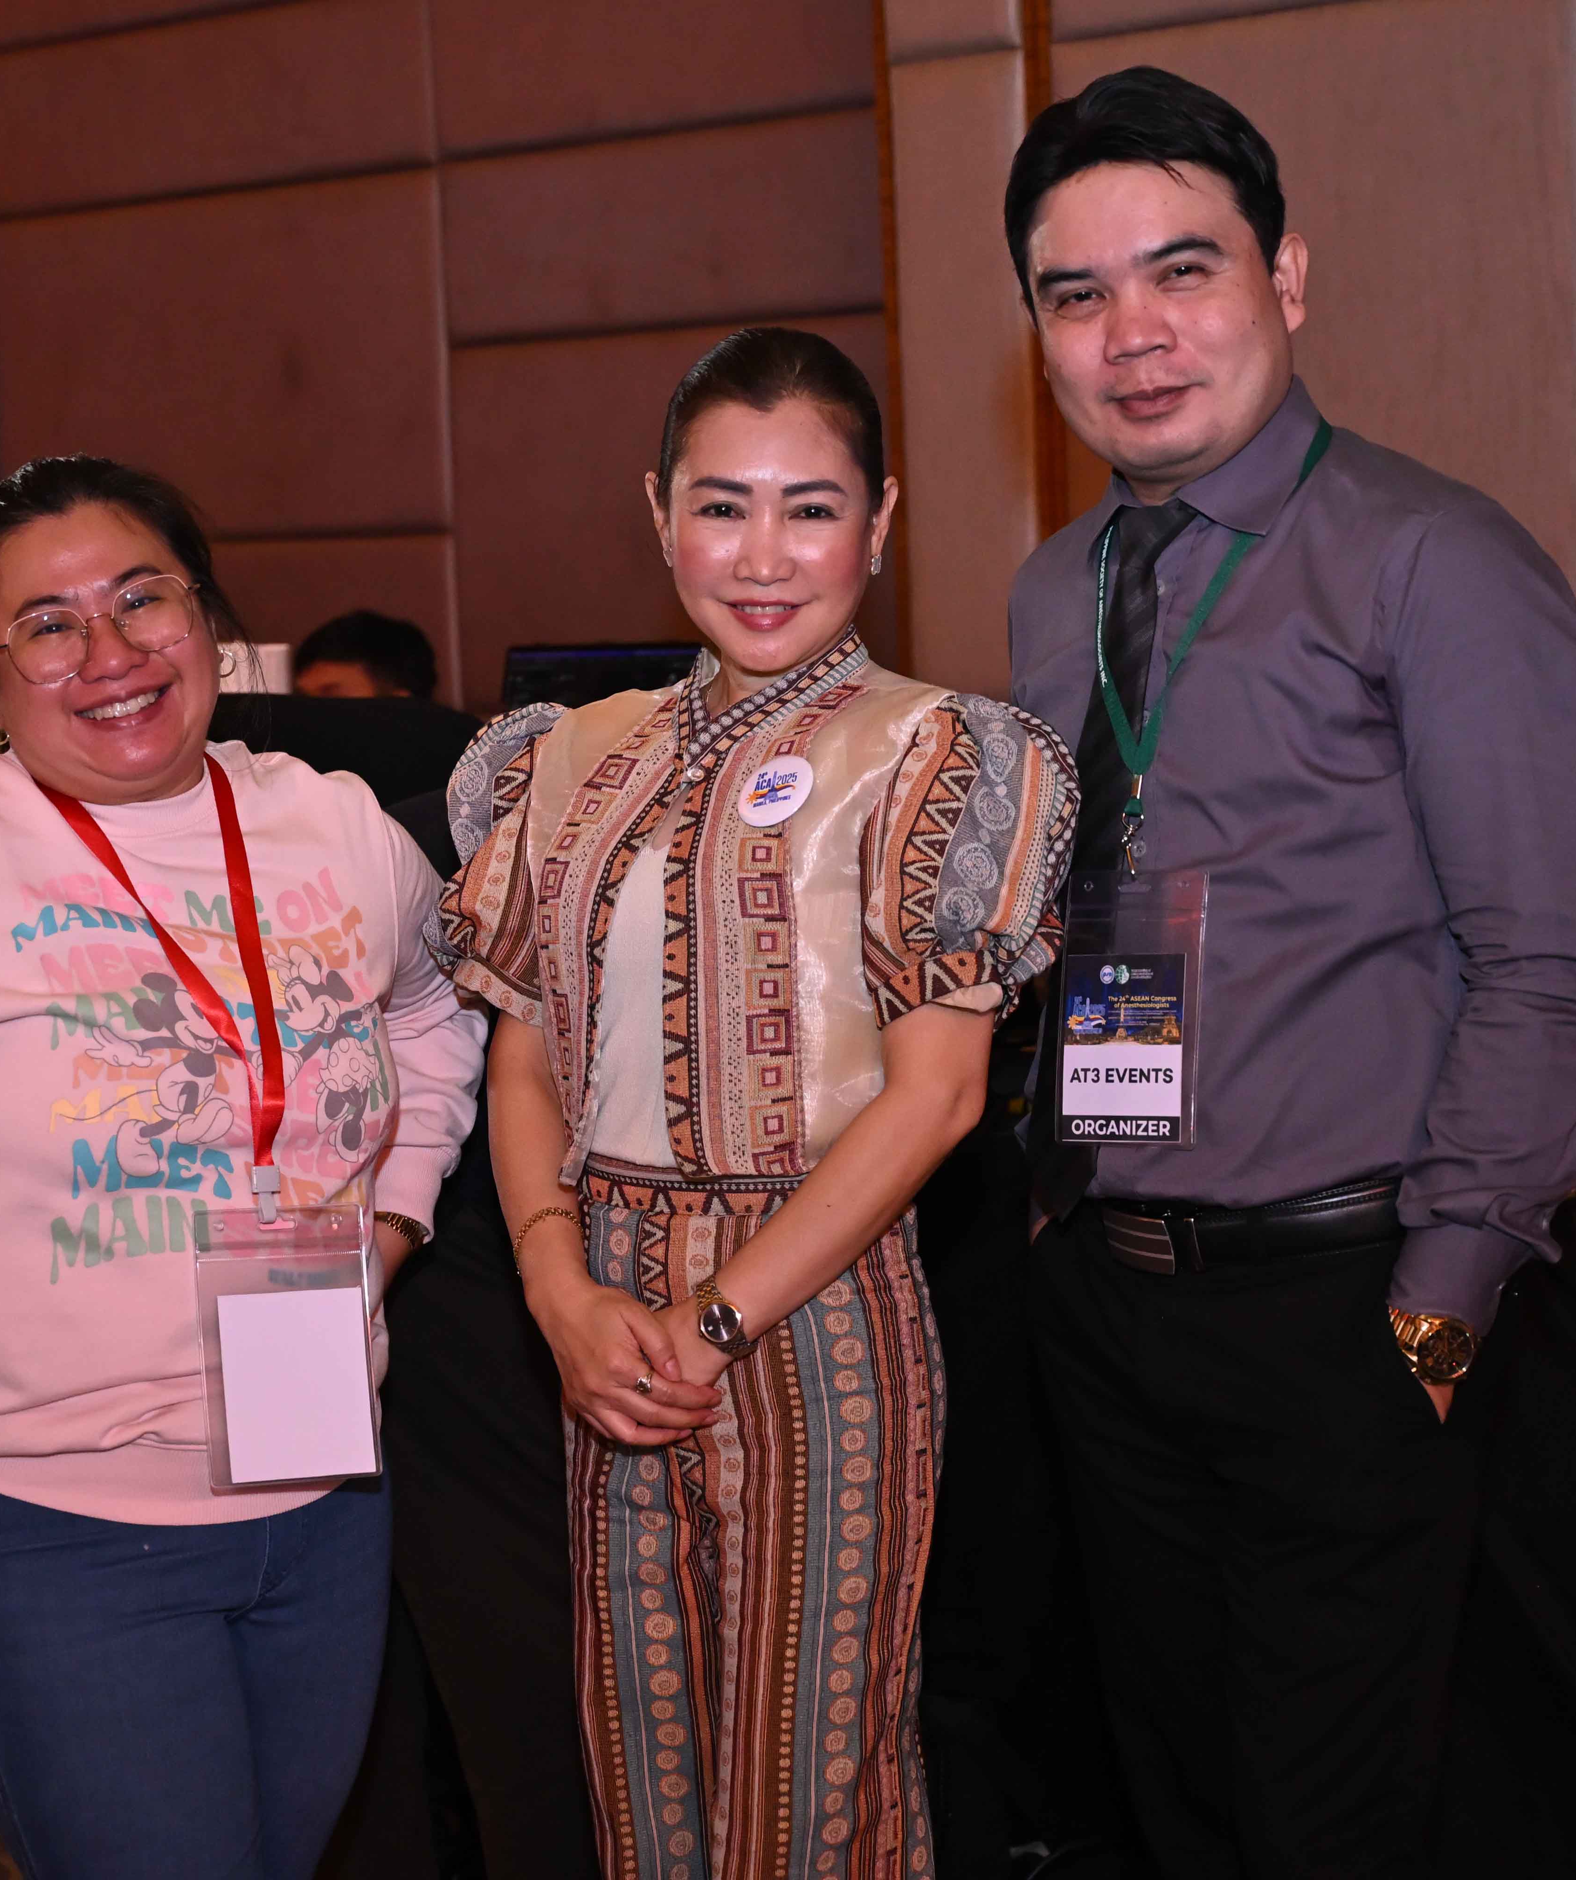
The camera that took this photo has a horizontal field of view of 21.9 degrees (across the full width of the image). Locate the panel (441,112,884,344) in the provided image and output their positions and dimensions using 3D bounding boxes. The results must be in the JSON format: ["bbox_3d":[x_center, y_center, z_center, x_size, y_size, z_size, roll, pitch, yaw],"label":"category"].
[{"bbox_3d":[-0.194,-1.109,6.399,0.926,0.302,0.050,3,8,41],"label":"panel"}]

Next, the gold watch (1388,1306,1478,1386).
[{"bbox_3d":[0.401,0.251,2.520,0.062,0.044,0.056,21,-12,-14],"label":"gold watch"}]

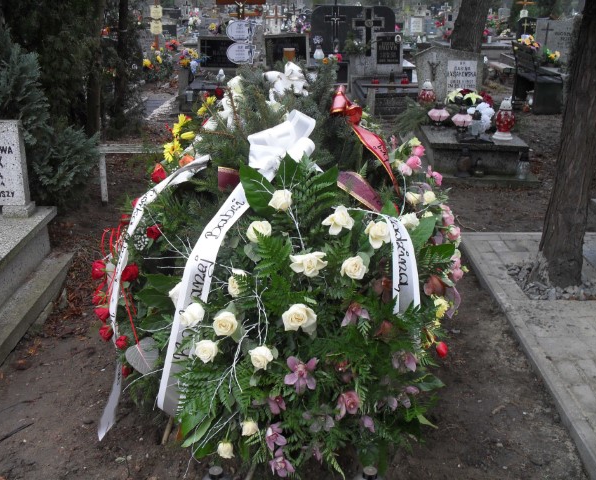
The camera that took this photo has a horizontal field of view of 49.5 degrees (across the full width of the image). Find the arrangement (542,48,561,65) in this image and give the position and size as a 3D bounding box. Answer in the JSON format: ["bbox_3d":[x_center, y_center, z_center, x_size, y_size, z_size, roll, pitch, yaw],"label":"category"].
[{"bbox_3d":[3.996,-2.892,10.200,0.270,0.240,0.240,0,22,0],"label":"arrangement"}]

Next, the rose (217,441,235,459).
[{"bbox_3d":[-0.243,0.703,2.170,0.056,0.058,0.054,0,22,0],"label":"rose"}]

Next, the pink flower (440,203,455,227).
[{"bbox_3d":[0.582,-0.095,2.520,0.060,0.082,0.060,-12,12,-28],"label":"pink flower"}]

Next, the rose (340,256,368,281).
[{"bbox_3d":[0.167,0.087,1.970,0.076,0.074,0.062,-3,5,-8],"label":"rose"}]

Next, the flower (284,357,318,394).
[{"bbox_3d":[0.011,0.444,2.120,0.110,0.120,0.050,0,9,0],"label":"flower"}]

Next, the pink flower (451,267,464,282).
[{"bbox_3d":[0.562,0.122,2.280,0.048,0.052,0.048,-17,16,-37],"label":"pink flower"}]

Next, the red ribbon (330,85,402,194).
[{"bbox_3d":[0.276,-0.407,2.650,0.280,0.450,0.200,-6,22,-14],"label":"red ribbon"}]

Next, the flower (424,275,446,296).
[{"bbox_3d":[0.454,0.151,2.150,0.070,0.070,0.060,-8,23,-18],"label":"flower"}]

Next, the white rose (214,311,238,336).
[{"bbox_3d":[-0.218,0.253,1.950,0.077,0.075,0.060,3,8,8],"label":"white rose"}]

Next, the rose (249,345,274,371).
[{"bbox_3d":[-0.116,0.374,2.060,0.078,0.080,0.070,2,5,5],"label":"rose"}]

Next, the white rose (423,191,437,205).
[{"bbox_3d":[0.488,-0.158,2.400,0.051,0.052,0.047,-4,5,-11],"label":"white rose"}]

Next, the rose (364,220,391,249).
[{"bbox_3d":[0.278,-0.019,2.250,0.094,0.094,0.080,-2,10,-5],"label":"rose"}]

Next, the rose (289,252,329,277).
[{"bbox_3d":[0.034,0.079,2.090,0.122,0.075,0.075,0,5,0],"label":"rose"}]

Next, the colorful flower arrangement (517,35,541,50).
[{"bbox_3d":[3.261,-2.781,9.134,0.330,0.240,0.280,0,22,0],"label":"colorful flower arrangement"}]

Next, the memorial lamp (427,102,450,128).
[{"bbox_3d":[1.273,-1.119,5.840,0.190,0.250,0.190,0,22,0],"label":"memorial lamp"}]

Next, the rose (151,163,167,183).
[{"bbox_3d":[-0.571,-0.276,2.650,0.060,0.075,0.060,0,22,0],"label":"rose"}]

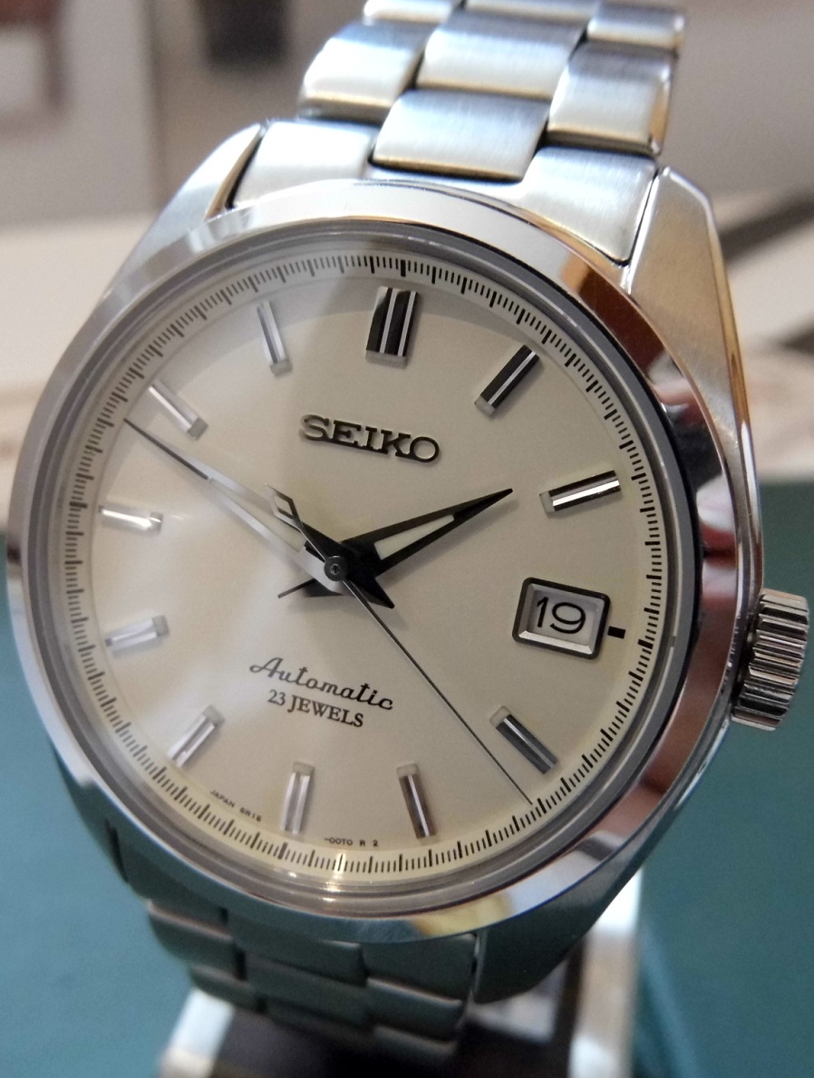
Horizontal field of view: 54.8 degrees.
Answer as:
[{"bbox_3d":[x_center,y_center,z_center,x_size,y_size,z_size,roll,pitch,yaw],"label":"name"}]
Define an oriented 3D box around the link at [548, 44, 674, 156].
[{"bbox_3d":[0.011,-0.023,0.043,0.006,0.003,0.007,13,62,11],"label":"link"}]

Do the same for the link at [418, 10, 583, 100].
[{"bbox_3d":[0.005,-0.027,0.046,0.008,0.003,0.007,13,61,11],"label":"link"}]

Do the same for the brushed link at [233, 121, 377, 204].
[{"bbox_3d":[-0.005,-0.018,0.041,0.006,0.006,0.003,13,-19,11],"label":"brushed link"}]

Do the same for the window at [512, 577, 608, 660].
[{"bbox_3d":[0.007,0.004,0.036,0.004,0.003,0.001,13,5,11],"label":"window"}]

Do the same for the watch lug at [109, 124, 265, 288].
[{"bbox_3d":[-0.011,-0.017,0.043,0.006,0.011,0.005,13,-17,11],"label":"watch lug"}]

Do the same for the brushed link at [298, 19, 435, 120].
[{"bbox_3d":[-0.002,-0.026,0.046,0.006,0.003,0.007,13,62,11],"label":"brushed link"}]

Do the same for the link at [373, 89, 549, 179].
[{"bbox_3d":[0.003,-0.021,0.042,0.008,0.003,0.007,13,63,11],"label":"link"}]

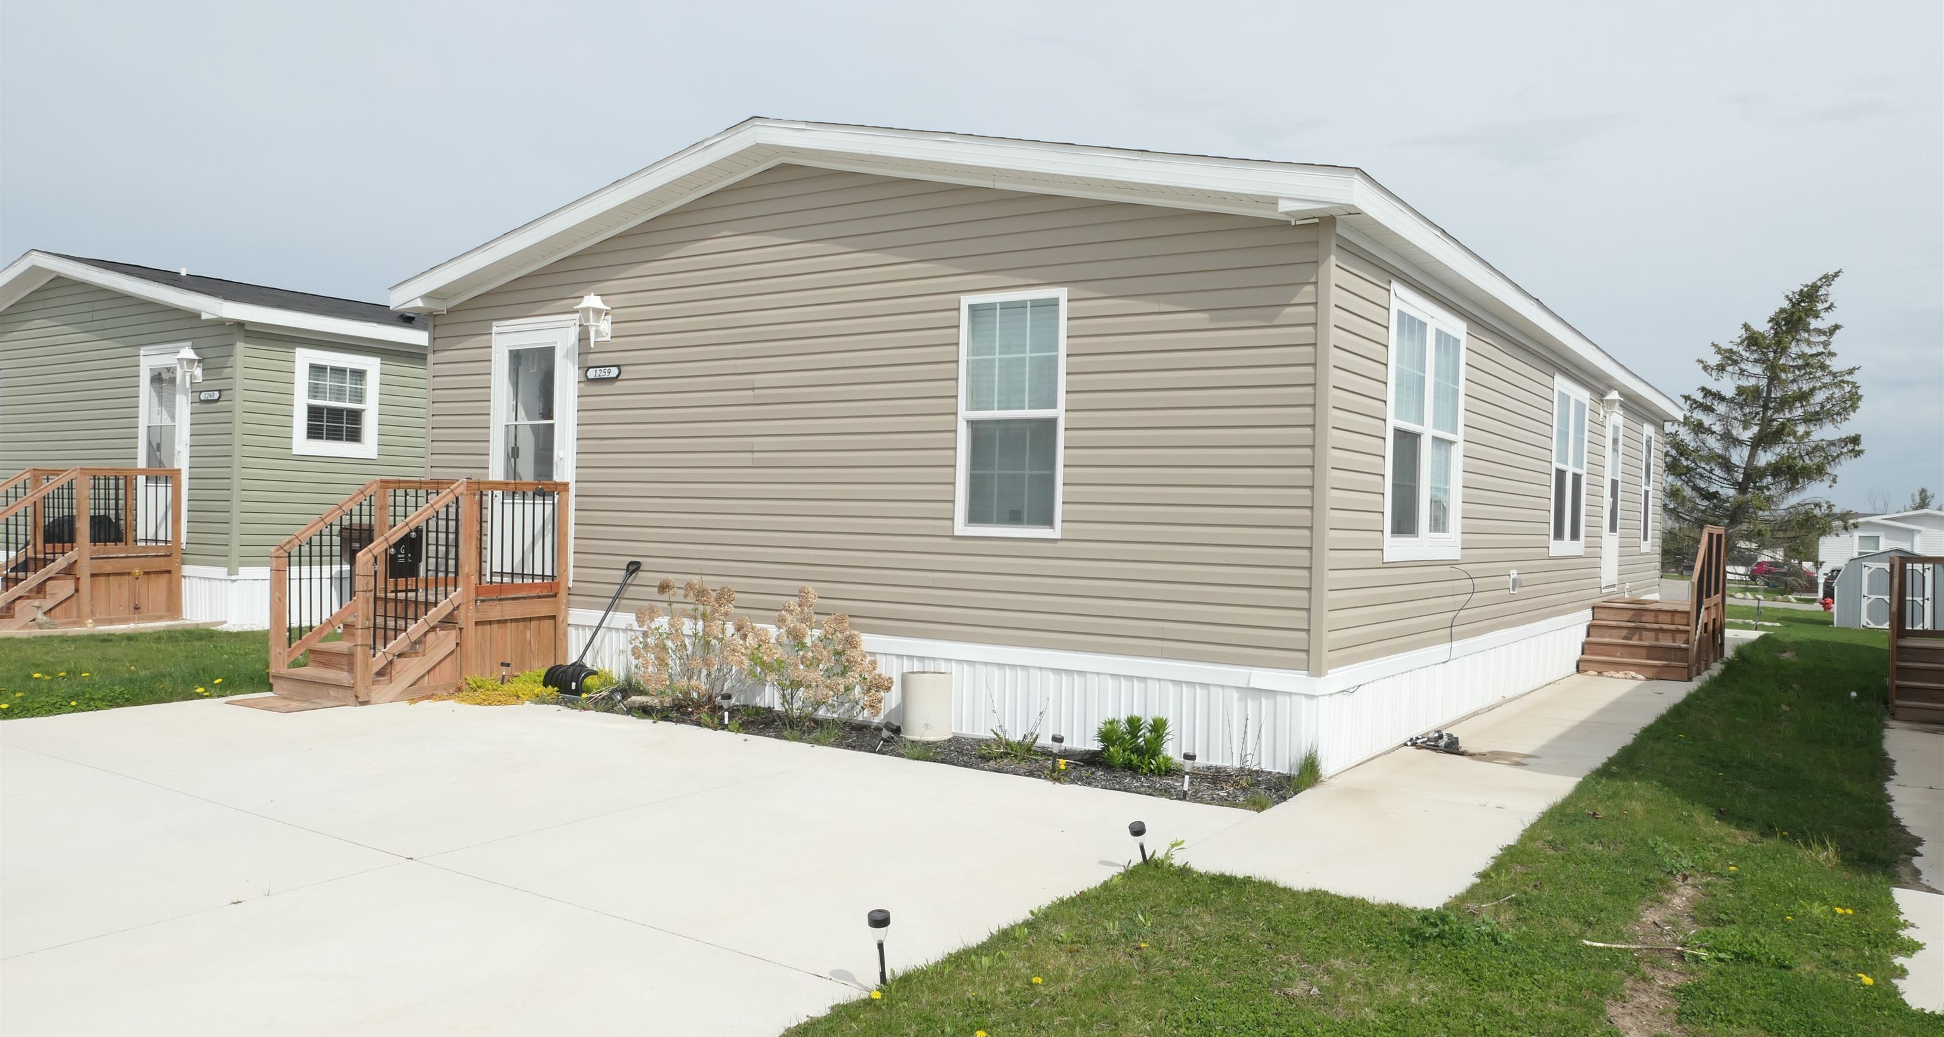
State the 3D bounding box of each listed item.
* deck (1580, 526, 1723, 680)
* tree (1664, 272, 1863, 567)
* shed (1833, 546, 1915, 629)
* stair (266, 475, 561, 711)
[{"bbox_3d":[7.682,0.883,14.511,1.089,1.554,3.267,2,0,35],"label":"deck"},{"bbox_3d":[39.420,-4.268,65.000,9.200,15.900,9.200,2,0,35],"label":"tree"},{"bbox_3d":[22.203,1.621,31.069,2.400,1.952,2.600,2,0,35],"label":"shed"},{"bbox_3d":[-4.249,0.482,10.127,1.188,1.604,1.881,2,0,35],"label":"stair"}]

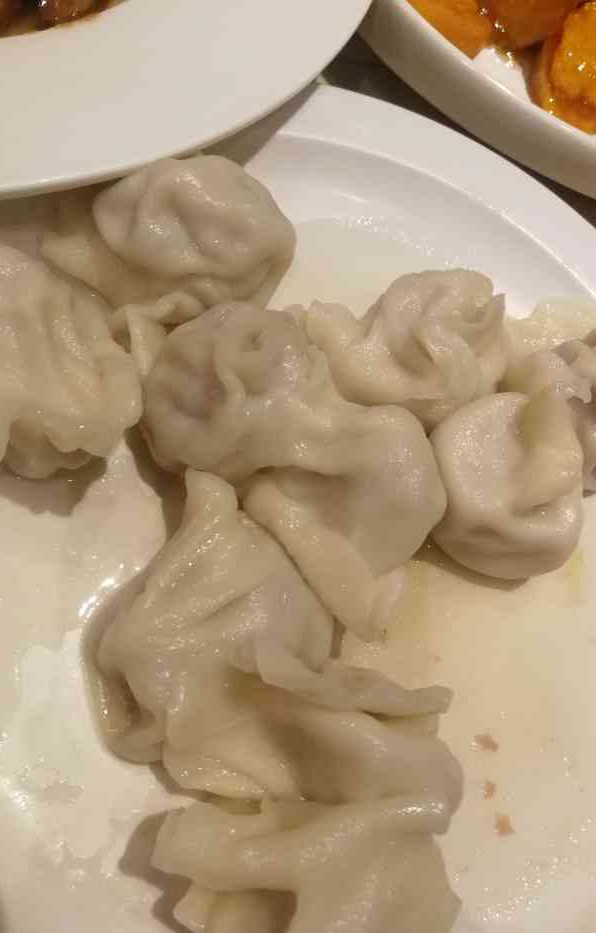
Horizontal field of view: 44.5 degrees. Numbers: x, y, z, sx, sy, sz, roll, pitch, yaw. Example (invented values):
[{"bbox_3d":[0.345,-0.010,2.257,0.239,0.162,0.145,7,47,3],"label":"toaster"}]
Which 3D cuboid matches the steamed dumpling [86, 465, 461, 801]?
[{"bbox_3d":[-0.006,0.048,0.168,0.085,0.034,0.058,27,62,-3],"label":"steamed dumpling"}]

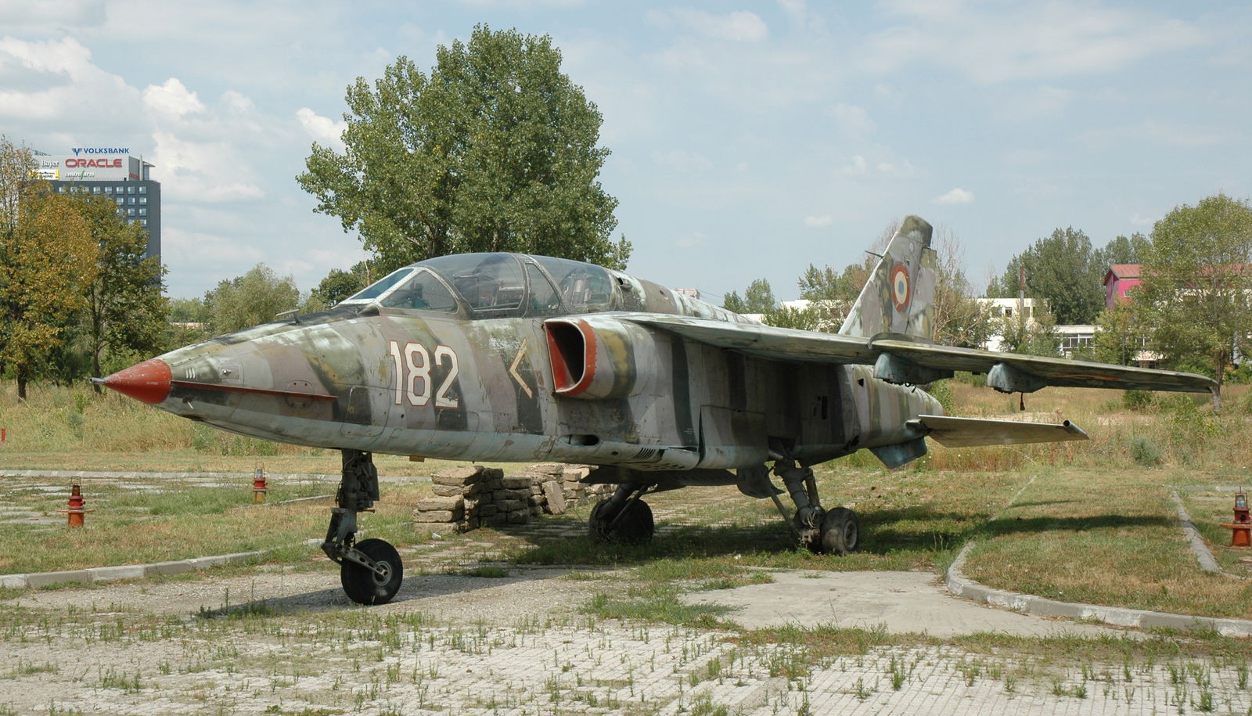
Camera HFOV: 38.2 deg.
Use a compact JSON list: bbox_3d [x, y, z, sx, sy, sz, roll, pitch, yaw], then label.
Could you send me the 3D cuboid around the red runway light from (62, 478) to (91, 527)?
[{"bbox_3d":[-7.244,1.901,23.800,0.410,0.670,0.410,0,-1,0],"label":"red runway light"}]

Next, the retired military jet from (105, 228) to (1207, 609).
[{"bbox_3d":[0.300,-0.015,18.691,9.350,4.250,14.675,-1,-1,32],"label":"retired military jet"}]

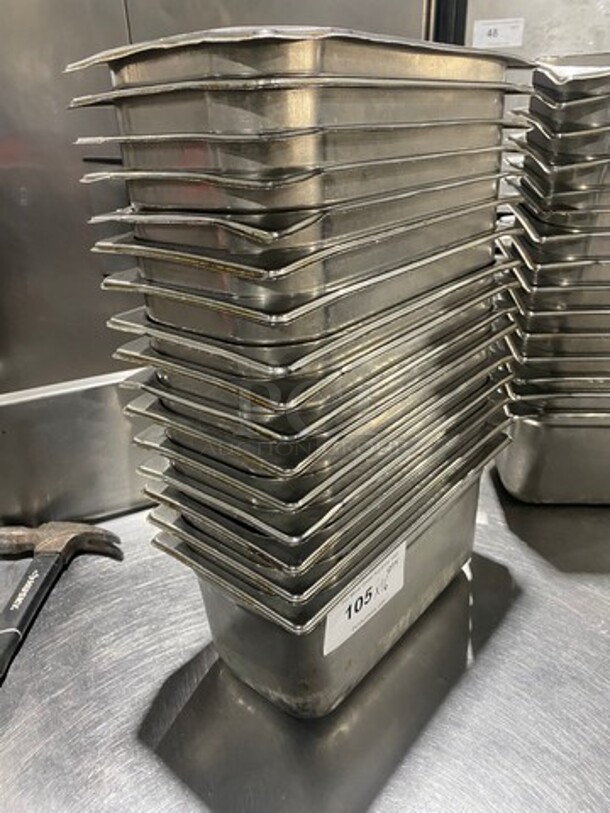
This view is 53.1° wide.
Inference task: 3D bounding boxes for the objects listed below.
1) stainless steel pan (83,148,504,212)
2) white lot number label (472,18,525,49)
[{"bbox_3d":[0.024,-0.122,0.478,0.175,0.130,0.325,17,31,37],"label":"stainless steel pan"},{"bbox_3d":[0.397,-0.764,1.252,0.102,0.051,0.002,-3,25,0],"label":"white lot number label"}]

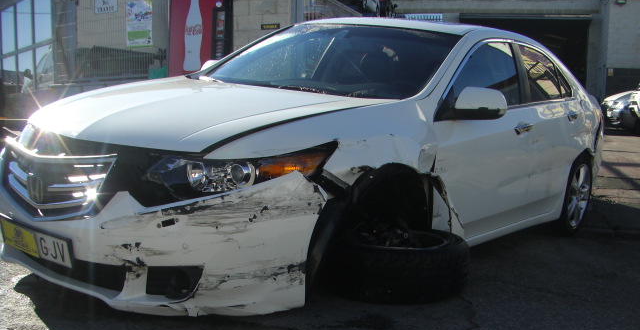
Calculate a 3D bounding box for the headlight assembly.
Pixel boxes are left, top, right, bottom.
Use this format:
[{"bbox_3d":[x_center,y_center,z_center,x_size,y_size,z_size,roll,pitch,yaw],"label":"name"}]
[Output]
[{"bbox_3d":[-0.282,0.021,2.570,0.460,0.230,0.560,11,11,37],"label":"headlight assembly"}]

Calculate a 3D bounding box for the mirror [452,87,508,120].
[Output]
[{"bbox_3d":[0.753,-0.297,3.342,0.235,0.155,0.135,11,11,37],"label":"mirror"}]

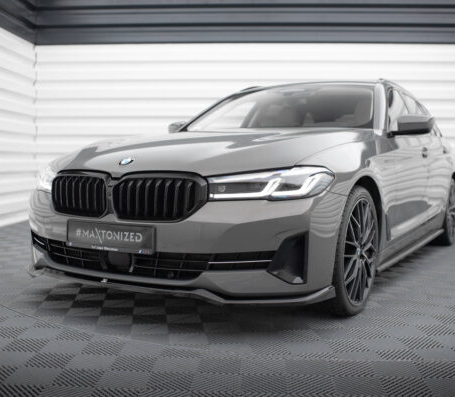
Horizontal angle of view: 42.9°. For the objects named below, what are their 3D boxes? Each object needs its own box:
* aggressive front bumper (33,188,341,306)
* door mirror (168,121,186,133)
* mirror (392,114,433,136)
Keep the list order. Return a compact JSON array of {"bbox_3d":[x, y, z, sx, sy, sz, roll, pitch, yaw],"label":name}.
[{"bbox_3d":[-0.409,0.183,2.889,1.840,0.525,0.600,3,5,30],"label":"aggressive front bumper"},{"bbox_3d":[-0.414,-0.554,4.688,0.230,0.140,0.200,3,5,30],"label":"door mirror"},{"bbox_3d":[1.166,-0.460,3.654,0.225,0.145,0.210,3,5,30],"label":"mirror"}]

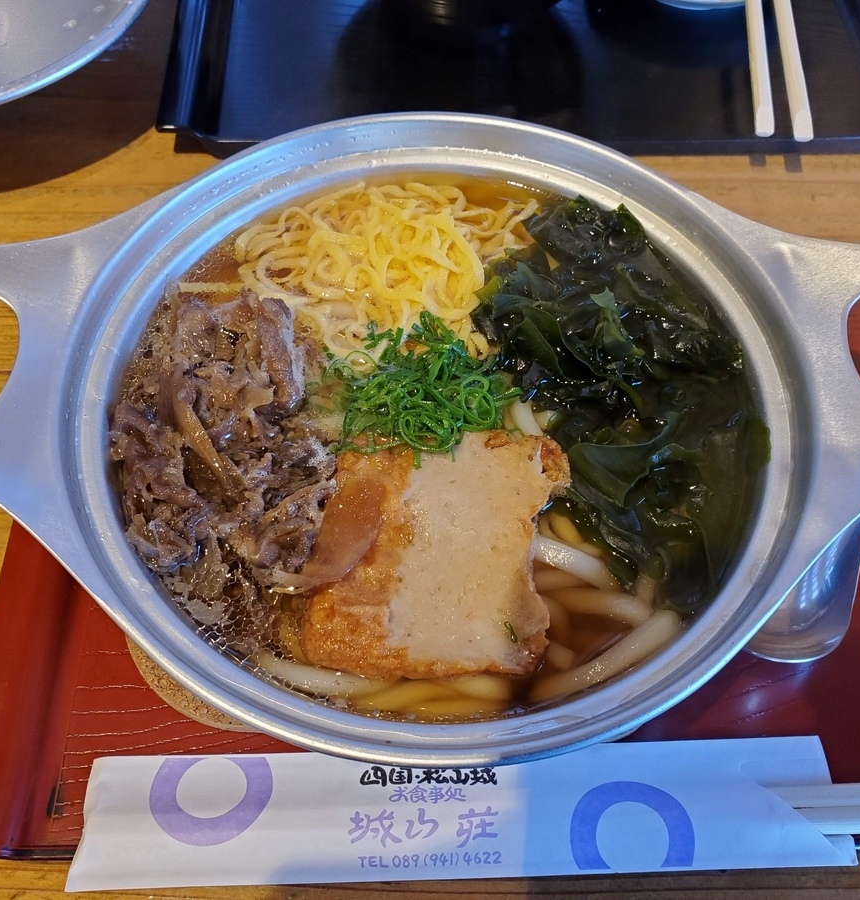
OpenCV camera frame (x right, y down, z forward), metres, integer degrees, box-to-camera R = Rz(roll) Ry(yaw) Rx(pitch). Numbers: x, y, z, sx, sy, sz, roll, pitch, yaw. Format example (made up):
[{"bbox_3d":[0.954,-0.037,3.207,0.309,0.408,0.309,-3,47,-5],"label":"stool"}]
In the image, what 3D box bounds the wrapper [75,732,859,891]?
[{"bbox_3d":[0.008,0.096,0.241,0.205,0.007,0.033,-1,60,-1],"label":"wrapper"}]

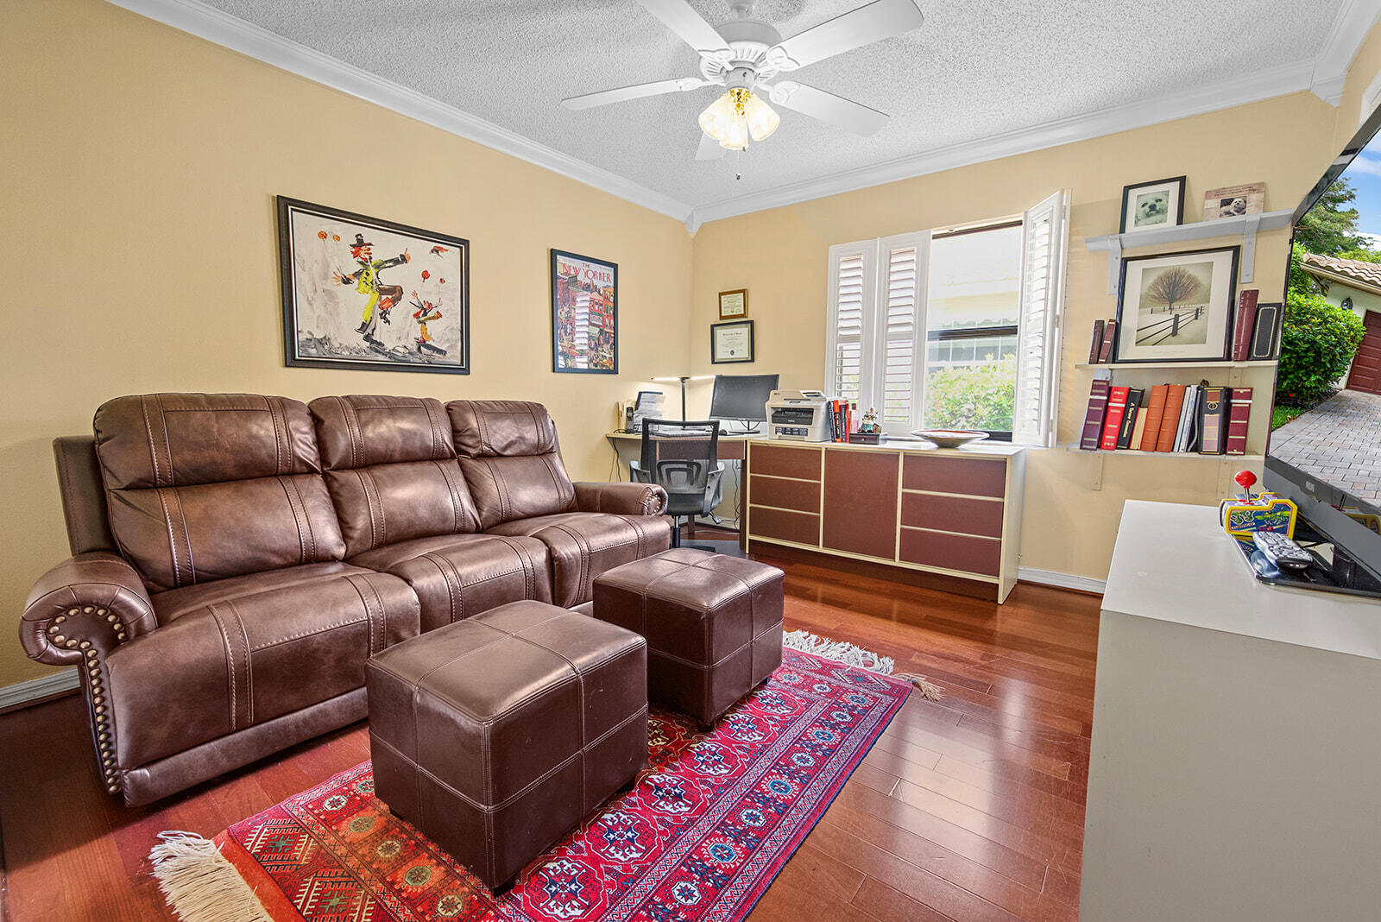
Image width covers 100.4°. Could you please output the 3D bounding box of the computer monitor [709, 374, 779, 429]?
[{"bbox_3d":[0.381,-0.381,4.036,0.545,0.420,0.200,5,8,38],"label":"computer monitor"}]

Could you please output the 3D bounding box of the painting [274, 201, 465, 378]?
[{"bbox_3d":[-1.428,-0.767,2.699,0.036,0.688,0.838,5,8,38],"label":"painting"}]

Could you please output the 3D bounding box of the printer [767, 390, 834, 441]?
[{"bbox_3d":[0.758,-0.294,3.791,0.405,0.320,0.390,5,7,36],"label":"printer"}]

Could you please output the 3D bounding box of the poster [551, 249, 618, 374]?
[{"bbox_3d":[-0.666,-0.920,3.656,0.030,0.718,0.540,5,8,38],"label":"poster"}]

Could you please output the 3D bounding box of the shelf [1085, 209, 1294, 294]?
[{"bbox_3d":[2.260,-0.943,2.672,0.705,0.243,0.236,5,8,38],"label":"shelf"}]

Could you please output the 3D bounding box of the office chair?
[{"bbox_3d":[-0.076,0.186,3.640,0.600,0.900,0.600,1,6,4],"label":"office chair"}]

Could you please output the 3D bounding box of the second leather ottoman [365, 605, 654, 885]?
[{"bbox_3d":[-0.447,0.644,1.450,0.470,0.425,0.470,5,7,35],"label":"second leather ottoman"}]

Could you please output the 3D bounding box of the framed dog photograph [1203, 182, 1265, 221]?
[{"bbox_3d":[2.436,-1.137,2.582,0.195,0.180,0.020,5,-5,38],"label":"framed dog photograph"}]

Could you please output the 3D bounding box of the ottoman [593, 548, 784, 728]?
[{"bbox_3d":[0.006,0.584,2.048,0.470,0.425,0.470,5,8,38],"label":"ottoman"}]

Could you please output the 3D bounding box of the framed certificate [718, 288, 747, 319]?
[{"bbox_3d":[0.324,-1.167,4.317,0.237,0.200,0.027,5,8,38],"label":"framed certificate"}]

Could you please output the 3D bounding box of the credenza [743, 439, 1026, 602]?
[{"bbox_3d":[1.127,0.281,3.541,1.530,0.765,0.455,5,8,38],"label":"credenza"}]

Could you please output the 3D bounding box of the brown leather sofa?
[{"bbox_3d":[-1.107,0.252,2.394,0.960,1.044,2.235,5,8,38],"label":"brown leather sofa"}]

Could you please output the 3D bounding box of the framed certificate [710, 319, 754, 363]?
[{"bbox_3d":[0.316,-0.888,4.332,0.392,0.300,0.020,5,8,38],"label":"framed certificate"}]

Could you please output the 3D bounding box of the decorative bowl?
[{"bbox_3d":[1.457,-0.113,3.238,0.400,0.087,0.400,5,8,38],"label":"decorative bowl"}]

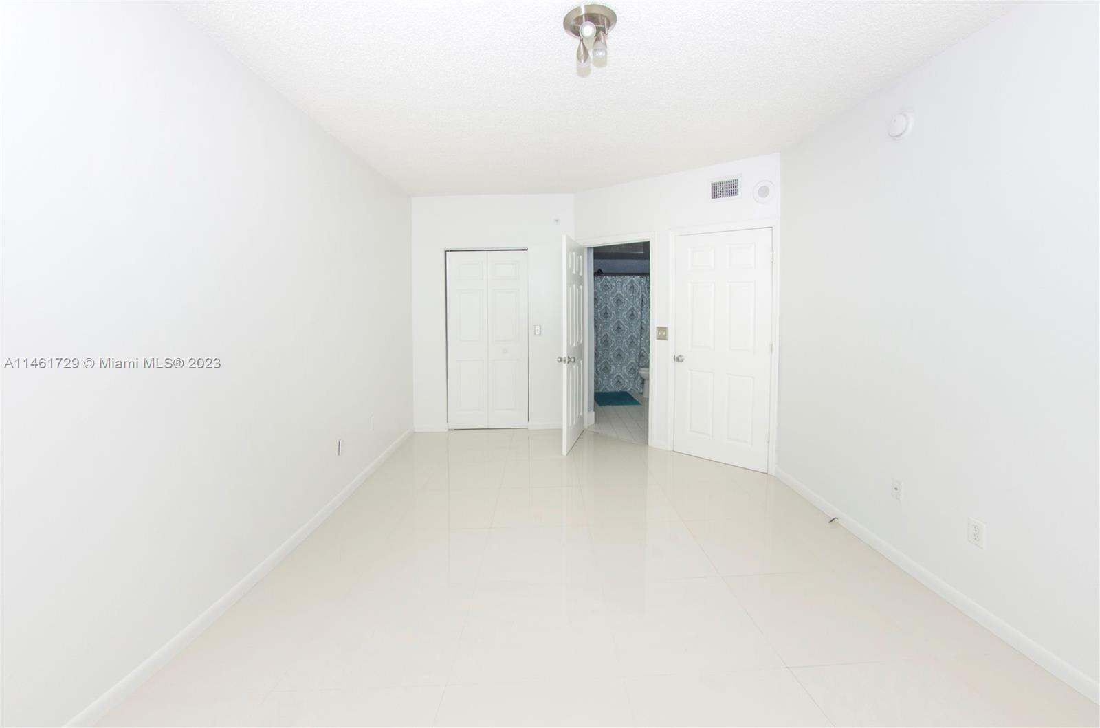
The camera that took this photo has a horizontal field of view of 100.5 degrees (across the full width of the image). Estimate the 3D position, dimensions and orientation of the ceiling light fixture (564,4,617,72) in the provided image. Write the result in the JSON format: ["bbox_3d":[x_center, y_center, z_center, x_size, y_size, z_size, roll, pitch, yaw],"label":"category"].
[{"bbox_3d":[0.173,-1.379,1.973,0.240,0.200,0.270,0,6,0],"label":"ceiling light fixture"}]

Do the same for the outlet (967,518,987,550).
[{"bbox_3d":[1.889,0.750,2.026,0.012,0.115,0.075,0,6,0],"label":"outlet"}]

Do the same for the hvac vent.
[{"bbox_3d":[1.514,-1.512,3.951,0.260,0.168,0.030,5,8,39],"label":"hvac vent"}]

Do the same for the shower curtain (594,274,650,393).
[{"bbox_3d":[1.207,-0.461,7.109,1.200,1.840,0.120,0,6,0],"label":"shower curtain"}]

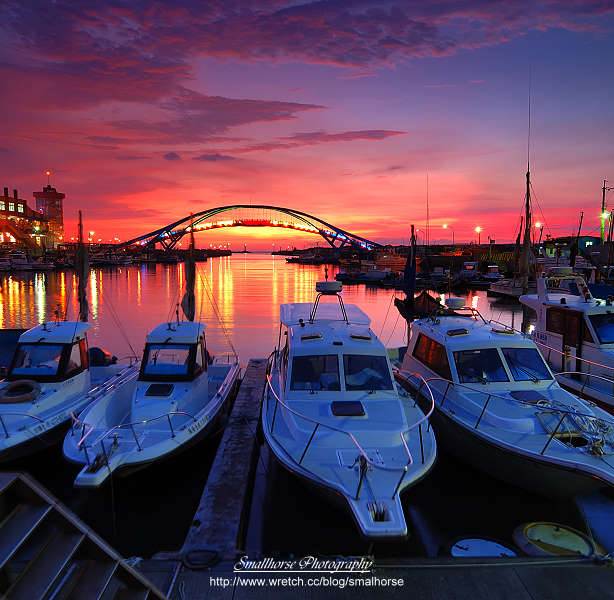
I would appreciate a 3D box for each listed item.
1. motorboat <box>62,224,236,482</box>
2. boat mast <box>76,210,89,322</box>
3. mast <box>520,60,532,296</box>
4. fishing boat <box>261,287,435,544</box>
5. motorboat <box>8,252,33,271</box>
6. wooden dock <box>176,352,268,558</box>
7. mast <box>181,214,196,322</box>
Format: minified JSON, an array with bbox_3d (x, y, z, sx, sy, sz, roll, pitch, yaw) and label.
[{"bbox_3d":[-3.000,0.709,9.728,2.400,5.050,7.900,0,6,-2],"label":"motorboat"},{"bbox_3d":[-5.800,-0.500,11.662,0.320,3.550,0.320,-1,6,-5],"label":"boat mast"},{"bbox_3d":[17.200,-9.143,35.236,0.700,17.200,0.700,0,6,0],"label":"mast"},{"bbox_3d":[0.500,1.595,8.715,2.750,3.500,8.600,0,6,-3],"label":"fishing boat"},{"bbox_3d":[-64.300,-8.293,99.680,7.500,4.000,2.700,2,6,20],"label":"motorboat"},{"bbox_3d":[-1.410,2.711,10.291,0.700,0.350,9.900,0,6,-2],"label":"wooden dock"},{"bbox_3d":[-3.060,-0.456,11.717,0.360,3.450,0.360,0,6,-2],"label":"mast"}]

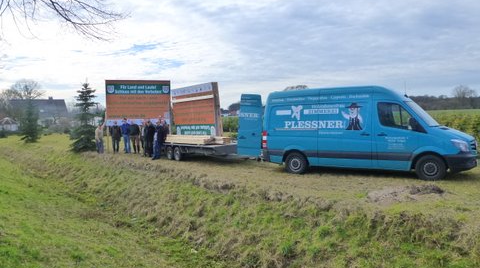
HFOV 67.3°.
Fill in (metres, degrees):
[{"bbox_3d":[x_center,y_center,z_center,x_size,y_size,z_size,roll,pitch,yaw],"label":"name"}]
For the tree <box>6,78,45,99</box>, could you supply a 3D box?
[{"bbox_3d":[-61.000,-7.800,103.000,11.000,15.500,11.000,0,0,0],"label":"tree"}]

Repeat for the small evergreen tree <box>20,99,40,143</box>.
[{"bbox_3d":[-25.600,-1.600,44.000,2.500,5.400,2.500,0,0,0],"label":"small evergreen tree"}]

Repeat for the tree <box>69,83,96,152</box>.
[{"bbox_3d":[-10.600,-1.200,24.400,2.000,4.800,2.000,0,0,0],"label":"tree"}]

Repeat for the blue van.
[{"bbox_3d":[3.690,-0.080,11.050,5.910,2.720,2.000,0,0,31],"label":"blue van"}]

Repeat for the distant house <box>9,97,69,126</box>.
[{"bbox_3d":[-49.500,-4.400,88.500,13.500,8.600,9.000,0,0,-18],"label":"distant house"}]

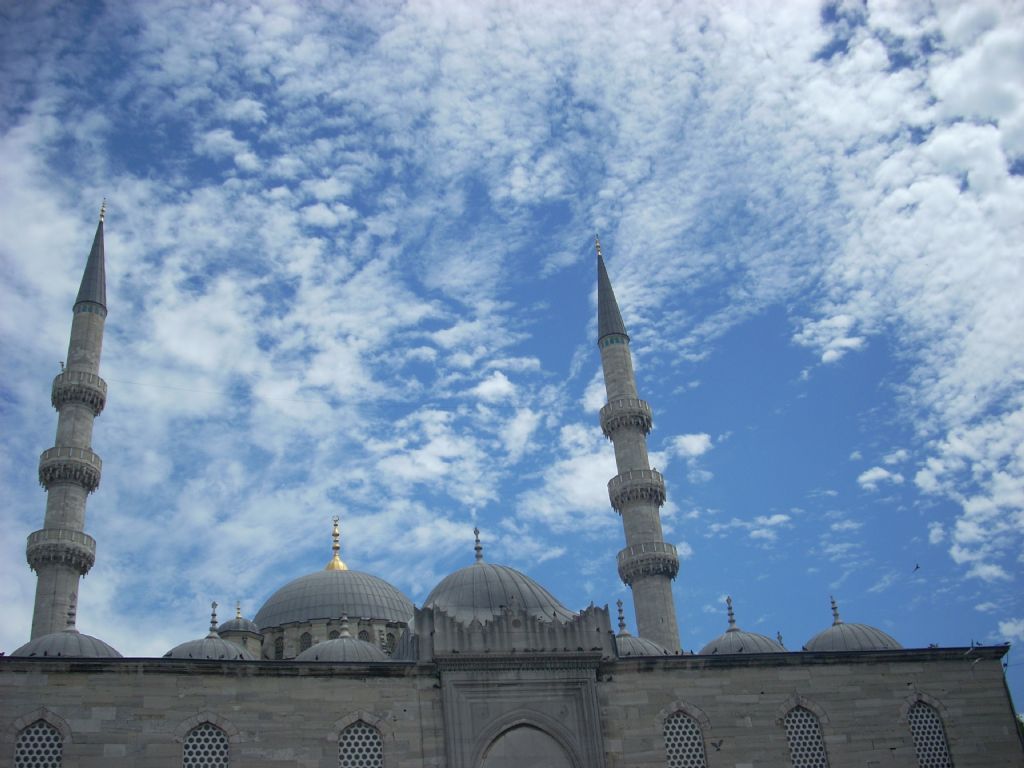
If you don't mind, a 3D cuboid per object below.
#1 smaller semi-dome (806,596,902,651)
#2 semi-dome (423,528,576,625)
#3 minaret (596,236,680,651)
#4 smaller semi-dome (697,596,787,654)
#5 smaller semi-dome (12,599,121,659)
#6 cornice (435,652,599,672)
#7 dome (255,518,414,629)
[{"bbox_3d":[14.929,10.916,48.455,4.378,3.116,4.378,3,-31,-14],"label":"smaller semi-dome"},{"bbox_3d":[-0.872,8.125,45.651,6.232,4.506,6.232,3,-31,-14],"label":"semi-dome"},{"bbox_3d":[10.528,12.349,87.248,4.893,60.770,4.893,3,-31,-14],"label":"minaret"},{"bbox_3d":[9.795,10.661,47.146,4.274,3.116,4.274,3,-31,-14],"label":"smaller semi-dome"},{"bbox_3d":[-16.472,9.383,40.435,4.274,3.064,4.274,3,-31,-14],"label":"smaller semi-dome"},{"bbox_3d":[0.287,9.920,38.815,6.128,0.556,0.618,3,-31,-14],"label":"cornice"},{"bbox_3d":[-17.243,18.832,107.155,15.141,12.278,15.141,3,-31,-14],"label":"dome"}]

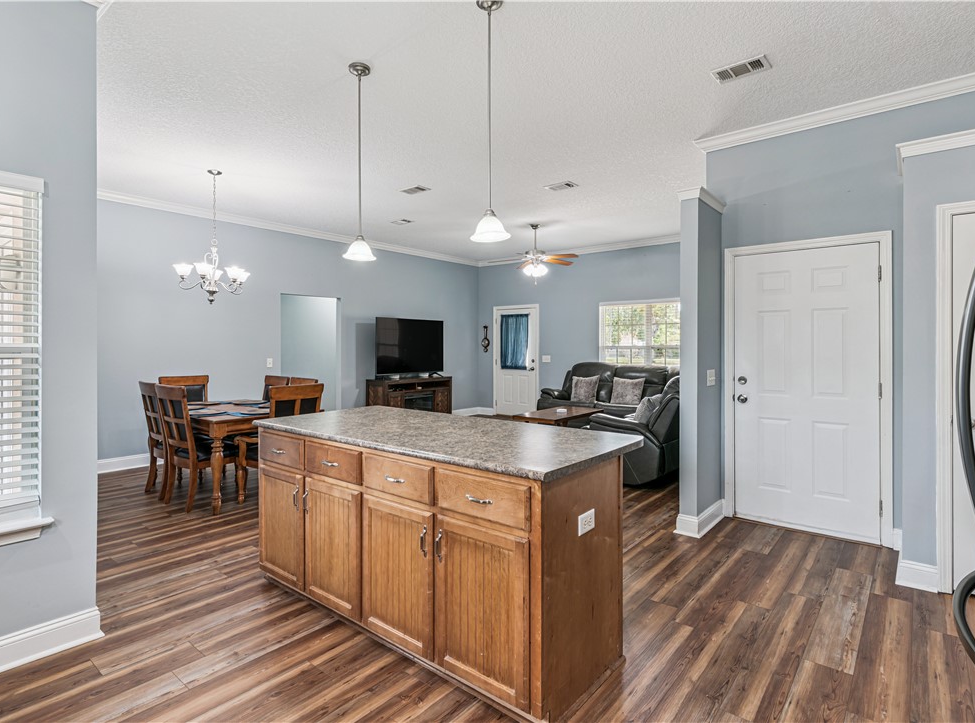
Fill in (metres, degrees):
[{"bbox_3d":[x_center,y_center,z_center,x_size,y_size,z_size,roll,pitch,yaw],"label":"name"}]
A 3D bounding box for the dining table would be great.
[{"bbox_3d":[-2.443,0.832,4.902,1.565,0.757,0.970,1,1,39],"label":"dining table"}]

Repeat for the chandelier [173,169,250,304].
[{"bbox_3d":[-2.594,-1.168,4.863,0.720,1.240,0.720,1,1,39],"label":"chandelier"}]

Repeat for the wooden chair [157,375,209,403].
[{"bbox_3d":[-3.011,0.680,5.308,0.610,1.030,0.540,1,2,39],"label":"wooden chair"}]

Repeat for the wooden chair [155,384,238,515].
[{"bbox_3d":[-2.437,0.705,4.444,0.490,1.030,0.600,1,2,36],"label":"wooden chair"}]

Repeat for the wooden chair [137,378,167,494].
[{"bbox_3d":[-2.853,0.694,4.819,0.490,1.030,0.600,1,2,39],"label":"wooden chair"}]

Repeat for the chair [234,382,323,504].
[{"bbox_3d":[-1.771,0.710,4.354,0.620,1.030,0.540,1,1,39],"label":"chair"}]

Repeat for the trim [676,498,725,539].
[{"bbox_3d":[1.609,1.167,3.883,0.185,0.138,0.580,1,2,39],"label":"trim"}]

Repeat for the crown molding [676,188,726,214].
[{"bbox_3d":[1.600,-1.201,3.880,0.225,0.075,0.610,1,1,39],"label":"crown molding"}]

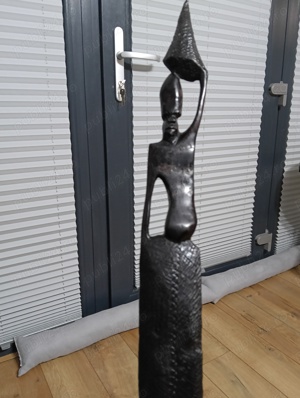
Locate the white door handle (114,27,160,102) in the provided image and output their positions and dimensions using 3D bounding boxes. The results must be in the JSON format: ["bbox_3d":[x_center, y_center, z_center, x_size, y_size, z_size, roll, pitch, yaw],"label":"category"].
[{"bbox_3d":[-0.037,-0.459,1.072,0.151,0.239,0.060,-8,18,-27],"label":"white door handle"}]

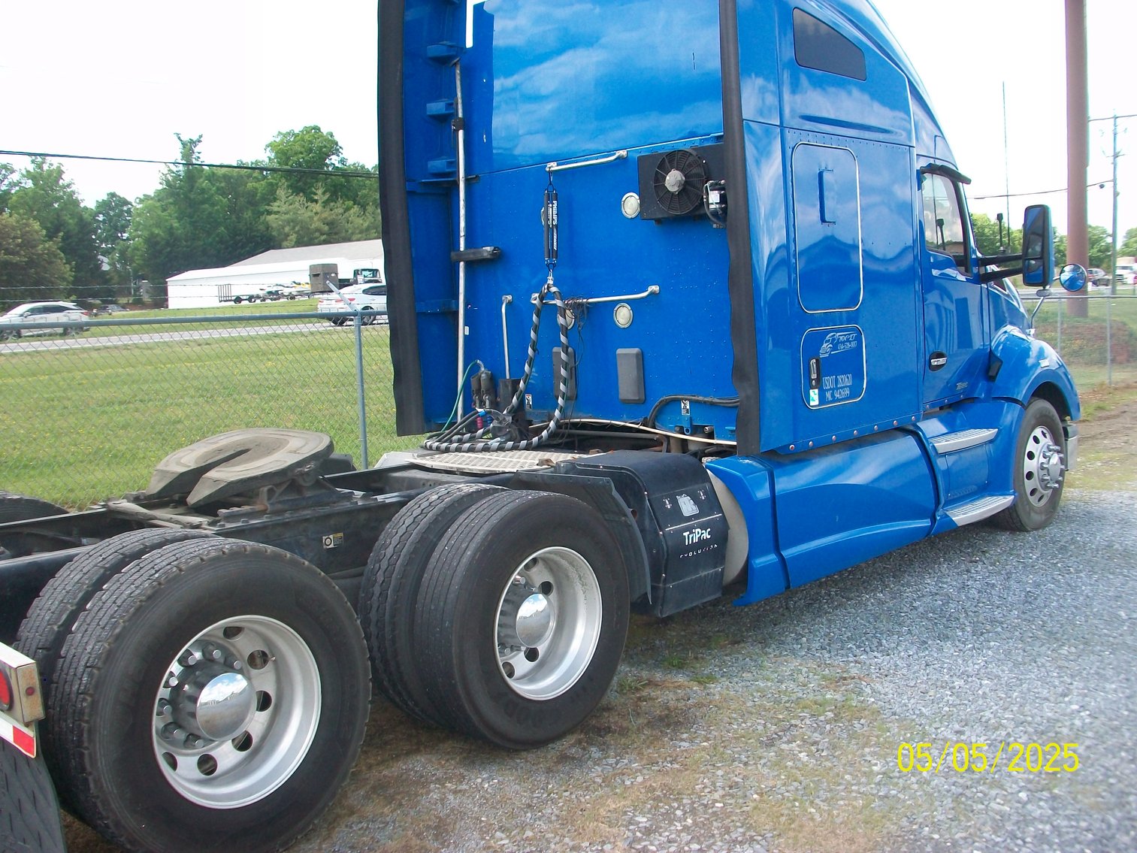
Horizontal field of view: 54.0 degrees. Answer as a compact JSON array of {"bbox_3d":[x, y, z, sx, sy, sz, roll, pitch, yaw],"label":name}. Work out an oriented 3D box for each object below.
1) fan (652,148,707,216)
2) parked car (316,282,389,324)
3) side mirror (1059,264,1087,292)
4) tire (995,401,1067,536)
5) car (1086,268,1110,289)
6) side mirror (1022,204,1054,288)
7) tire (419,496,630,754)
[{"bbox_3d":[0.561,-1.227,5.600,0.080,0.315,0.315,-7,7,-44],"label":"fan"},{"bbox_3d":[-6.650,-4.410,40.300,1.840,1.450,4.850,2,7,43],"label":"parked car"},{"bbox_3d":[3.685,-1.083,8.150,0.200,0.205,0.080,1,6,37],"label":"side mirror"},{"bbox_3d":[3.397,0.287,8.310,0.290,1.000,1.000,2,7,45],"label":"tire"},{"bbox_3d":[41.500,-12.000,90.000,1.800,1.500,4.500,-6,6,-35],"label":"car"},{"bbox_3d":[3.068,-1.182,7.300,0.120,0.525,0.205,-5,5,-28],"label":"side mirror"},{"bbox_3d":[-0.163,0.771,4.530,1.000,1.000,0.285,-7,7,-44],"label":"tire"}]

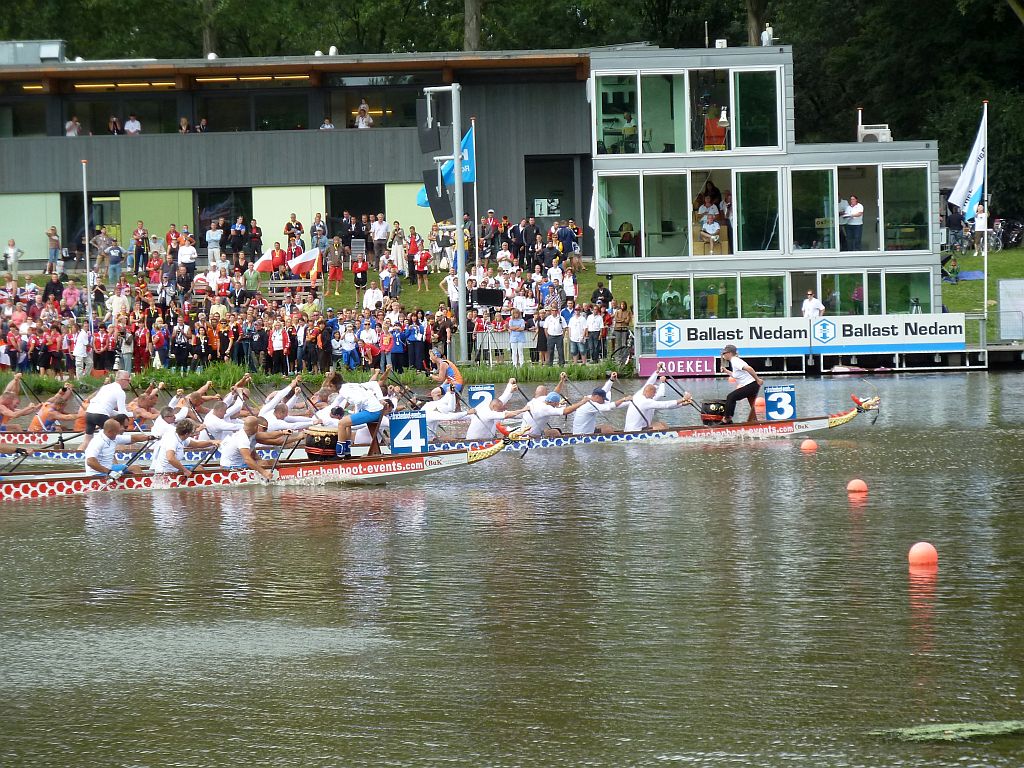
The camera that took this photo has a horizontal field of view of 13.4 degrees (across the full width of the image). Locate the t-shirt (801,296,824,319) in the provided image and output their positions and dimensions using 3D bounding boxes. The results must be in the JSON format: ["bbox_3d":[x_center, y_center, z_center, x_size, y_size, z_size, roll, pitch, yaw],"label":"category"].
[{"bbox_3d":[8.327,-2.078,120.500,0.620,0.660,0.280,-1,1,7],"label":"t-shirt"}]

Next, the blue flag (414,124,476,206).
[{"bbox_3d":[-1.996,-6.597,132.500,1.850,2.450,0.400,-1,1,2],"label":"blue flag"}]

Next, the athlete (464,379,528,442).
[{"bbox_3d":[-0.239,0.501,67.000,1.000,1.180,0.620,-1,1,2],"label":"athlete"}]

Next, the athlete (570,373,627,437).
[{"bbox_3d":[1.346,0.368,65.400,0.920,1.050,0.550,-2,1,-1],"label":"athlete"}]

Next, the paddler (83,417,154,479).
[{"bbox_3d":[-4.856,0.835,53.800,0.920,0.880,0.600,-1,1,21],"label":"paddler"}]

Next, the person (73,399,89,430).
[{"bbox_3d":[-7.160,0.476,75.300,0.900,1.080,0.600,-2,1,-15],"label":"person"}]

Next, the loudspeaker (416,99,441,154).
[{"bbox_3d":[-2.472,-7.668,129.500,0.600,1.600,0.500,-1,1,23],"label":"loudspeaker"}]

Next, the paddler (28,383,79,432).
[{"bbox_3d":[-8.510,0.492,80.800,0.950,1.080,0.600,-2,1,0],"label":"paddler"}]

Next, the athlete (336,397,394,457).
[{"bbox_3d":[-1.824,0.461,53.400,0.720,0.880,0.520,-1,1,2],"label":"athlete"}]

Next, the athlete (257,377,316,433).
[{"bbox_3d":[-3.459,0.485,67.000,0.950,1.200,0.620,-1,1,2],"label":"athlete"}]

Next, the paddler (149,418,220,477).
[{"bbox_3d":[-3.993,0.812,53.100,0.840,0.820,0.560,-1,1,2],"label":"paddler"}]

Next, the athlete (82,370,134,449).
[{"bbox_3d":[-6.245,0.487,67.300,0.820,1.400,0.580,-1,1,2],"label":"athlete"}]

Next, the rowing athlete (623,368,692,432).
[{"bbox_3d":[2.289,0.322,68.400,1.080,1.100,0.600,-2,1,-1],"label":"rowing athlete"}]

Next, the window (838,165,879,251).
[{"bbox_3d":[10.374,-5.277,130.000,1.180,2.500,0.120,-1,1,2],"label":"window"}]

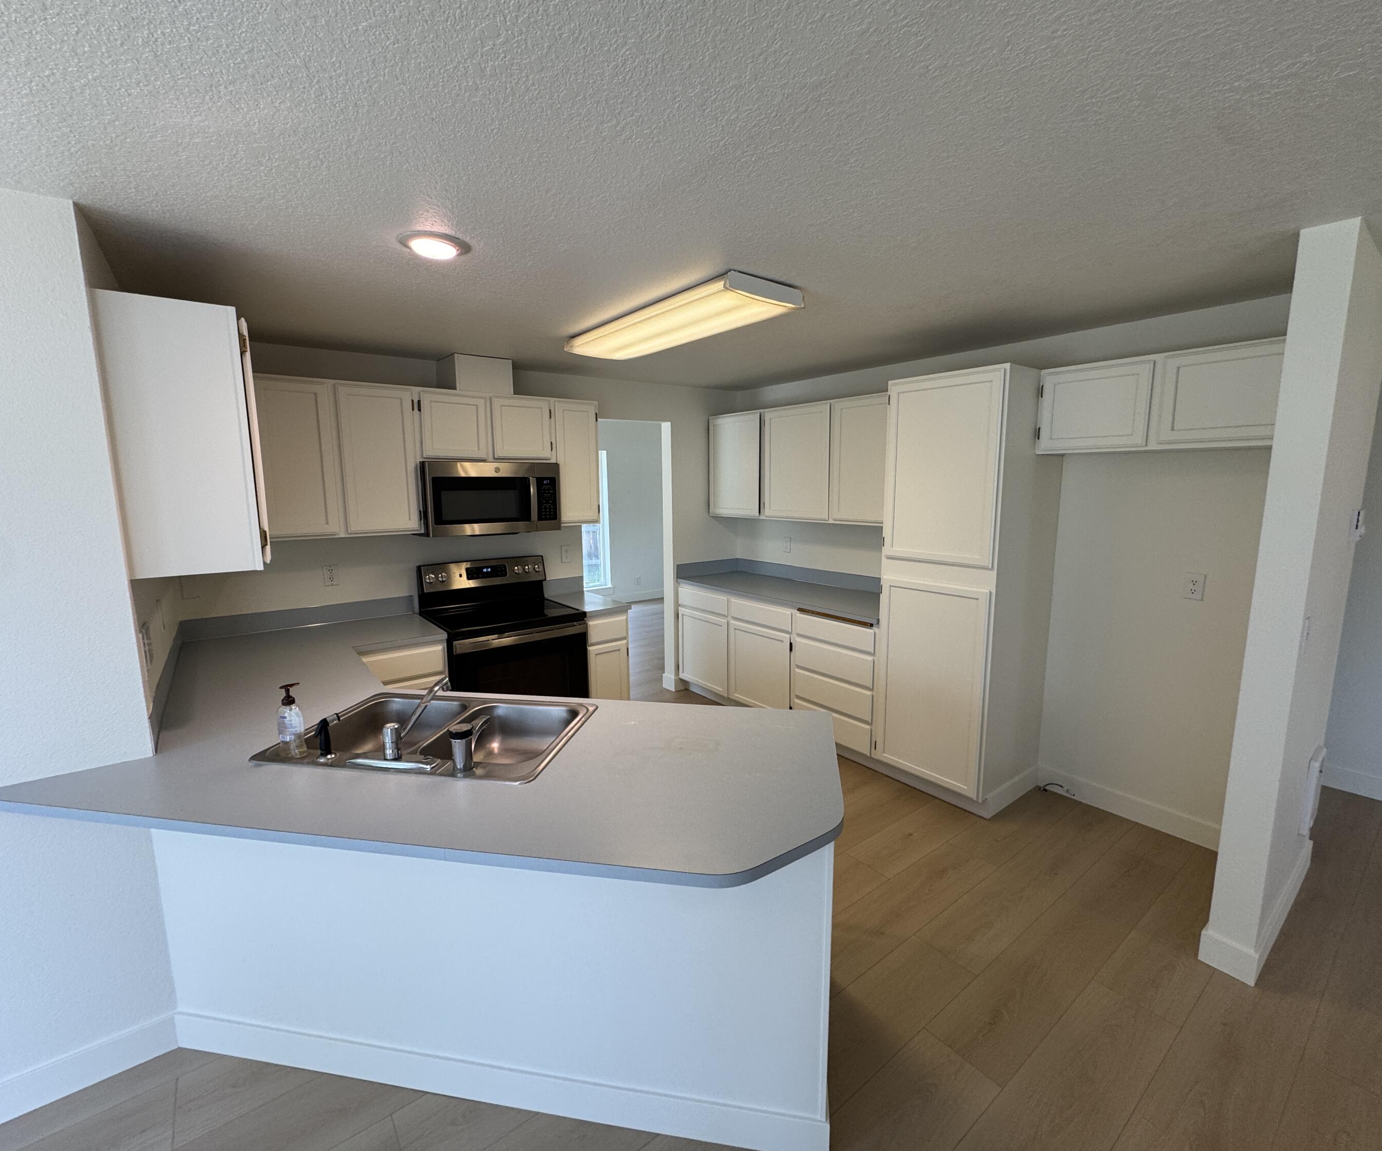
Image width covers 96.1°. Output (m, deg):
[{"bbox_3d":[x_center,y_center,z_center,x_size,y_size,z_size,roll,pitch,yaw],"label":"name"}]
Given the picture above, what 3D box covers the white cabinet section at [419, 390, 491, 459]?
[{"bbox_3d":[-1.365,-0.828,3.501,0.375,0.357,0.300,-7,11,-37],"label":"white cabinet section"}]

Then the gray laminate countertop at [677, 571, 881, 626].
[{"bbox_3d":[0.705,0.126,4.298,0.628,0.040,1.859,-7,11,-37],"label":"gray laminate countertop"}]

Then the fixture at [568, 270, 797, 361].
[{"bbox_3d":[-0.096,-1.076,2.688,0.383,0.072,1.220,-7,11,-37],"label":"fixture"}]

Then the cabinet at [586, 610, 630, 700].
[{"bbox_3d":[-0.688,0.598,4.063,0.295,0.804,0.642,-7,11,-37],"label":"cabinet"}]

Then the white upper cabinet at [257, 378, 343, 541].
[{"bbox_3d":[-2.008,-0.567,3.080,0.422,0.756,0.330,-7,11,-37],"label":"white upper cabinet"}]

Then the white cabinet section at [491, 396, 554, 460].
[{"bbox_3d":[-1.061,-0.866,3.734,0.385,0.357,0.300,-7,11,-37],"label":"white cabinet section"}]

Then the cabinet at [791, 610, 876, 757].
[{"bbox_3d":[1.076,0.597,3.891,0.616,0.784,0.650,-7,11,-37],"label":"cabinet"}]

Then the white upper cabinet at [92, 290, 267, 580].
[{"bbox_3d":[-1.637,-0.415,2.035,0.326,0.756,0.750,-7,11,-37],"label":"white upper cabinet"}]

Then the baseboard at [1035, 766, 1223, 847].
[{"bbox_3d":[2.176,1.143,3.020,0.015,0.120,0.930,-7,11,-37],"label":"baseboard"}]

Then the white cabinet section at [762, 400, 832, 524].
[{"bbox_3d":[0.804,-0.765,4.259,0.300,0.753,0.615,-7,11,-37],"label":"white cabinet section"}]

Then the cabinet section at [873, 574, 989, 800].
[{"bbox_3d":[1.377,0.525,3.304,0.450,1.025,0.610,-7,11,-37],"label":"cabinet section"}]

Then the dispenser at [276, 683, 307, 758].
[{"bbox_3d":[-1.114,0.400,1.729,0.055,0.200,0.065,6,11,39],"label":"dispenser"}]

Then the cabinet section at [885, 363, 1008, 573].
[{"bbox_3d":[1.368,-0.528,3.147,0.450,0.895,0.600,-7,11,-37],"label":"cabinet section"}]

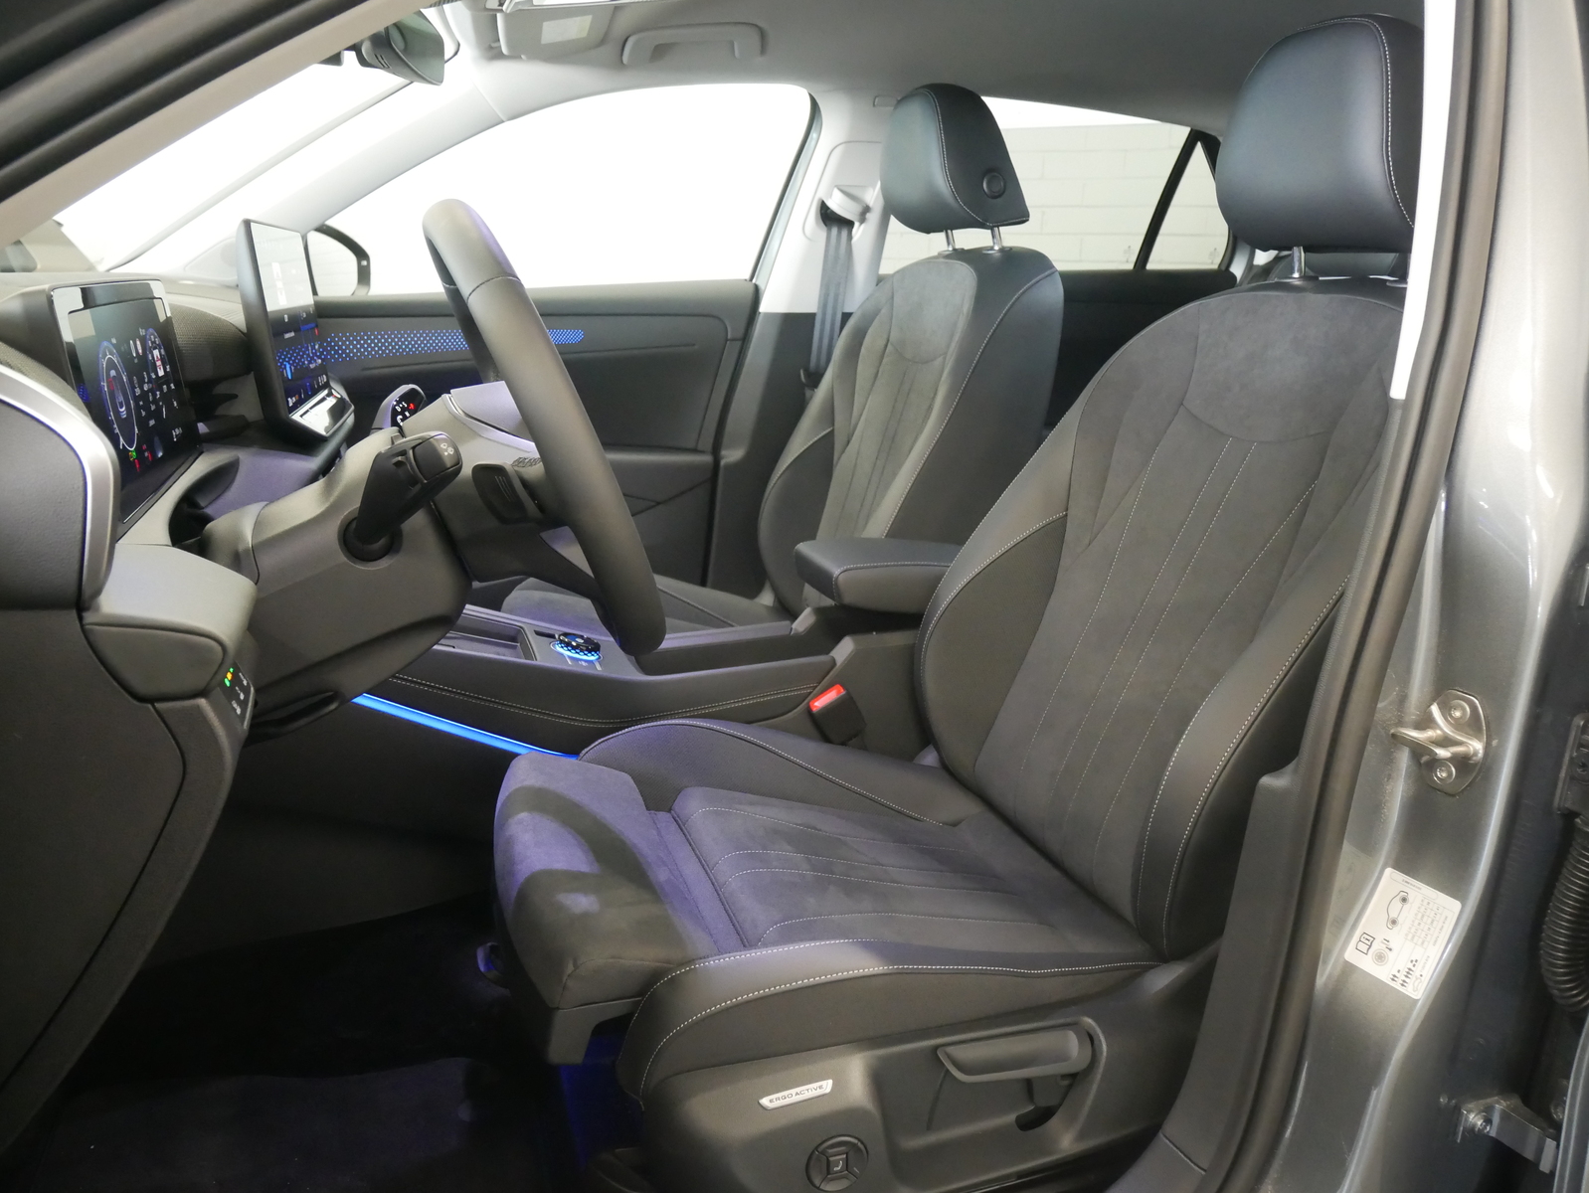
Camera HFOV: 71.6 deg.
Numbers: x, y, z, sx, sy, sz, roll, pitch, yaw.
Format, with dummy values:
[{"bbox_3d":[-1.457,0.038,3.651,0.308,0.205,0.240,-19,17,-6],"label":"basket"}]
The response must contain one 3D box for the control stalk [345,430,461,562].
[{"bbox_3d":[-0.251,-0.061,0.711,0.042,0.038,0.150,-14,-9,-42],"label":"control stalk"}]

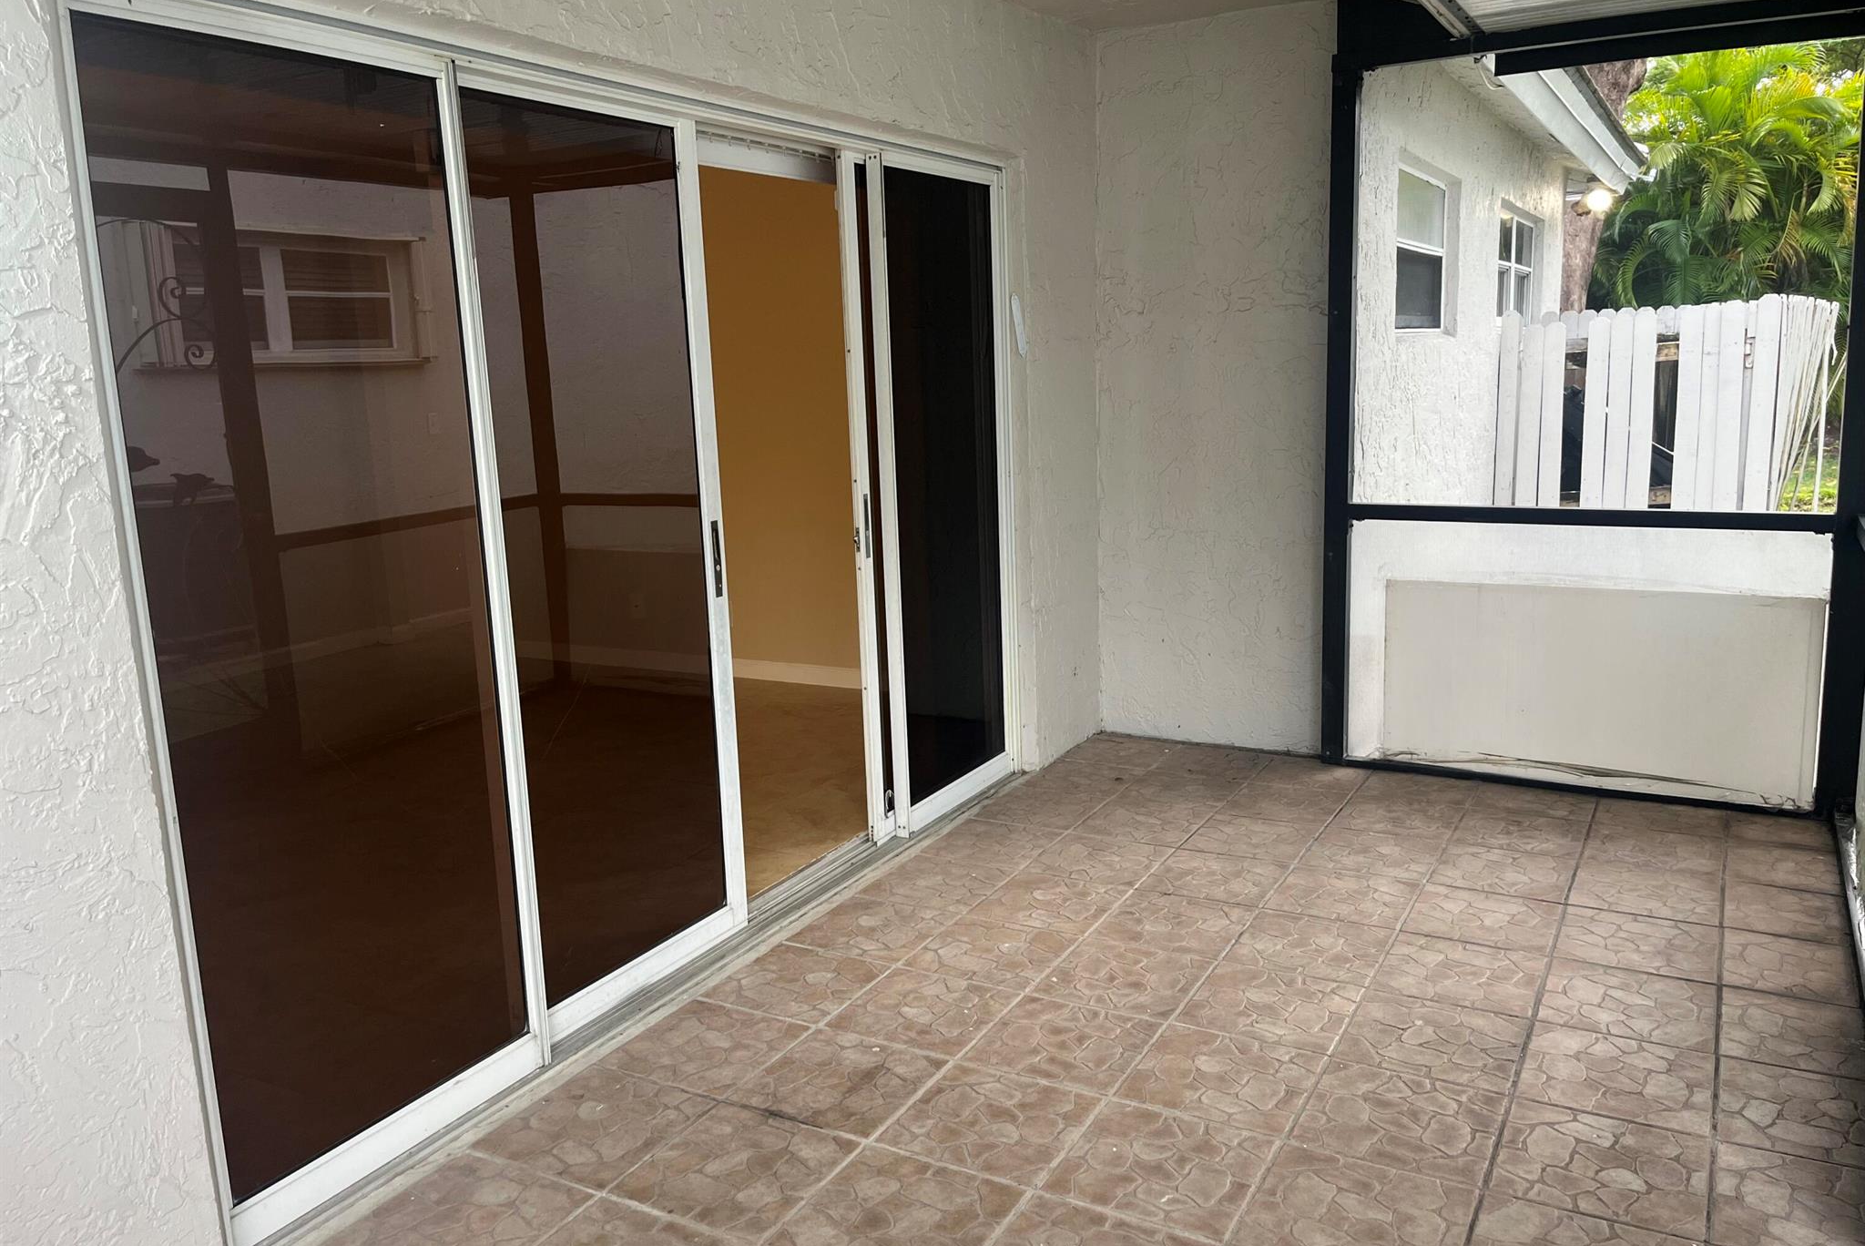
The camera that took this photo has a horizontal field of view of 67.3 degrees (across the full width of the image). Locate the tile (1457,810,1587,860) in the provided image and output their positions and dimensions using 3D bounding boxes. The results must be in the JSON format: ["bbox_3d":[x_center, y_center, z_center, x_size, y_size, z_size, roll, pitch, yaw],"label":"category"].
[{"bbox_3d":[1.727,0.627,4.117,0.331,0.020,0.331,4,13,29],"label":"tile"}]

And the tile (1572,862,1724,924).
[{"bbox_3d":[1.873,0.719,3.680,0.332,0.025,0.332,4,12,29],"label":"tile"}]

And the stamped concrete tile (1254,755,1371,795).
[{"bbox_3d":[1.299,0.528,4.782,0.332,0.025,0.332,4,12,29],"label":"stamped concrete tile"}]

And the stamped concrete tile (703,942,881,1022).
[{"bbox_3d":[-0.316,0.859,3.319,0.317,0.020,0.328,4,13,29],"label":"stamped concrete tile"}]

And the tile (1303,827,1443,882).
[{"bbox_3d":[1.263,0.676,4.019,0.332,0.025,0.332,4,12,29],"label":"tile"}]

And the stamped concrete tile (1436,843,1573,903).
[{"bbox_3d":[1.558,0.690,3.823,0.331,0.020,0.331,4,13,29],"label":"stamped concrete tile"}]

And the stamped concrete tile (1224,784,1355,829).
[{"bbox_3d":[1.140,0.593,4.476,0.332,0.025,0.332,4,12,29],"label":"stamped concrete tile"}]

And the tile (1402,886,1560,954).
[{"bbox_3d":[1.394,0.760,3.555,0.332,0.025,0.332,4,12,29],"label":"tile"}]

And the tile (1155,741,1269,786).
[{"bbox_3d":[0.993,0.501,4.916,0.314,0.020,0.366,4,13,29],"label":"tile"}]

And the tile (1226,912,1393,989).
[{"bbox_3d":[0.922,0.802,3.422,0.332,0.025,0.332,4,12,29],"label":"tile"}]

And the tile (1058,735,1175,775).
[{"bbox_3d":[0.698,0.479,5.091,0.324,0.020,0.362,4,13,29],"label":"tile"}]

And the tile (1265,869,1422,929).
[{"bbox_3d":[1.088,0.733,3.697,0.331,0.020,0.331,4,13,29],"label":"tile"}]

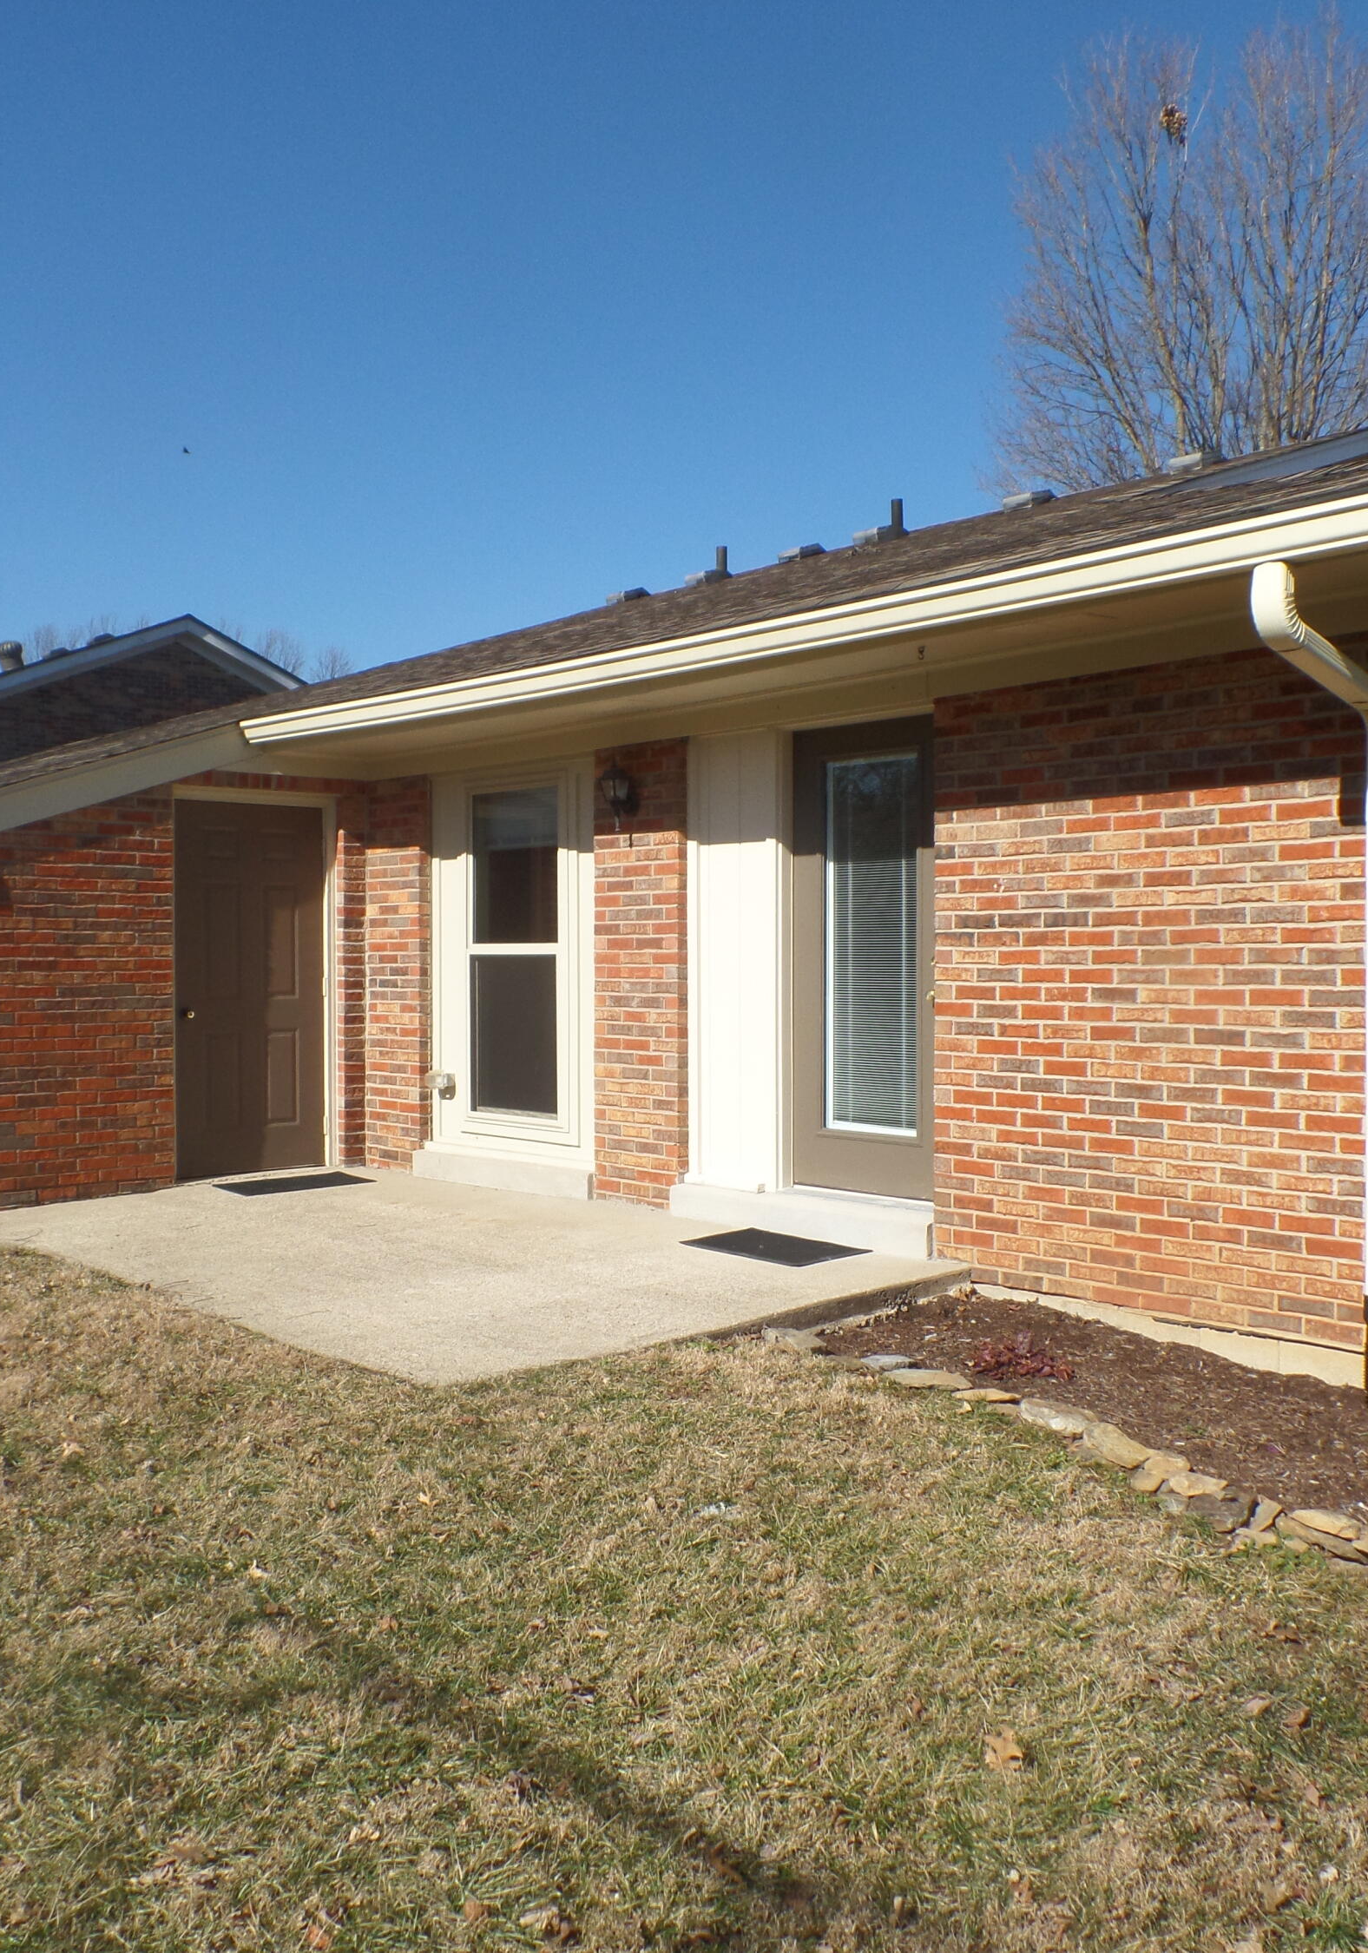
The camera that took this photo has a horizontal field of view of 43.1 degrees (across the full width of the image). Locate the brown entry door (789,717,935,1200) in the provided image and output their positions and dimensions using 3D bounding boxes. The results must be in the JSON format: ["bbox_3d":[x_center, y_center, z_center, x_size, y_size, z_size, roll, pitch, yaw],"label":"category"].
[{"bbox_3d":[0.790,-0.070,7.260,0.070,2.020,0.890,-1,1,-42],"label":"brown entry door"}]

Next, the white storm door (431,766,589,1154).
[{"bbox_3d":[-0.924,-0.080,9.030,0.100,2.030,1.380,-1,1,-42],"label":"white storm door"}]

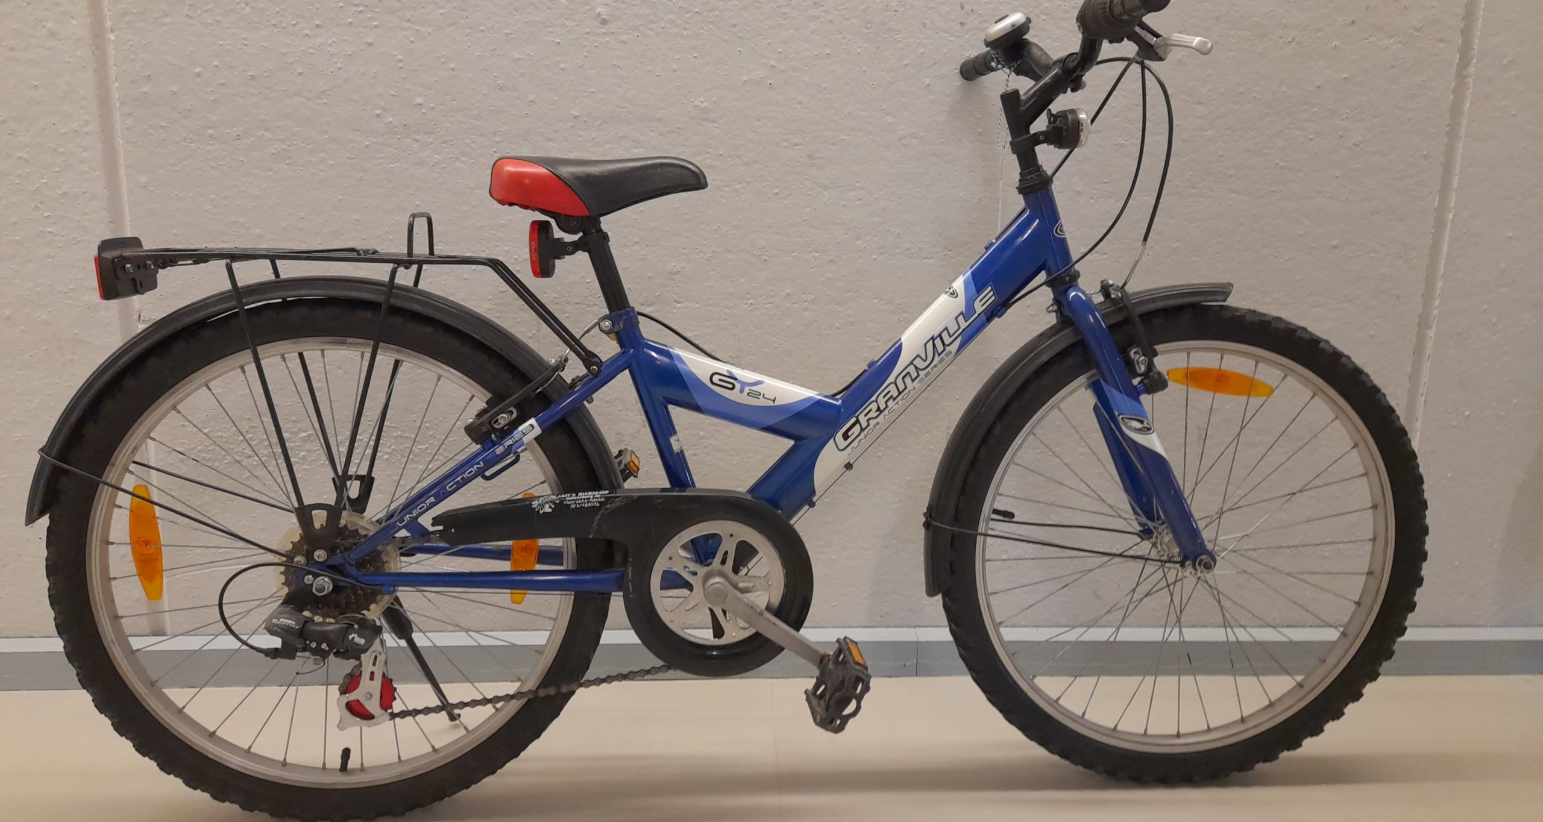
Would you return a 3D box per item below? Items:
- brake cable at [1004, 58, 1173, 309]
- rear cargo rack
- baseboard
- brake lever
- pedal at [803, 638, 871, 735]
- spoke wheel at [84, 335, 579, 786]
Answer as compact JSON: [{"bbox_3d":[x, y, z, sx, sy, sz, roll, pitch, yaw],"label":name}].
[{"bbox_3d":[0.370,-0.263,1.250,0.215,0.310,0.220,0,9,-7],"label":"brake cable"},{"bbox_3d":[-0.445,-0.130,1.208,0.515,0.175,0.135,0,9,-7],"label":"rear cargo rack"},{"bbox_3d":[0.055,0.371,1.682,2.325,0.063,0.045,0,12,-4],"label":"baseboard"},{"bbox_3d":[0.385,-0.354,1.059,0.058,0.045,0.125,0,9,-7],"label":"brake lever"},{"bbox_3d":[0.071,0.295,1.205,0.032,0.082,0.095,34,4,-11],"label":"pedal"},{"bbox_3d":[-0.484,0.175,1.254,0.525,0.525,0.075,0,9,-7],"label":"spoke wheel"}]

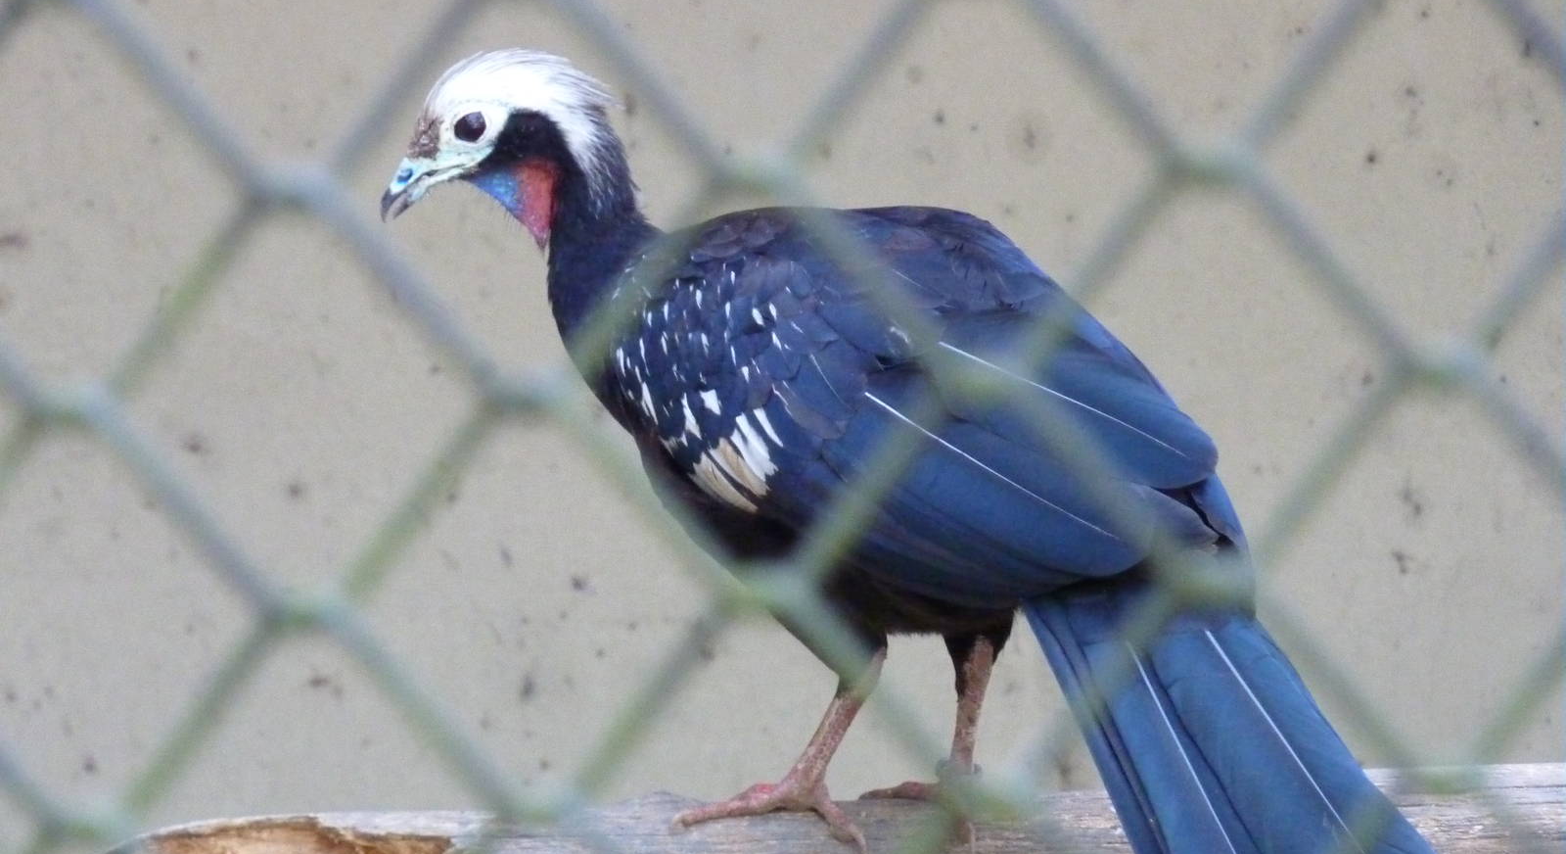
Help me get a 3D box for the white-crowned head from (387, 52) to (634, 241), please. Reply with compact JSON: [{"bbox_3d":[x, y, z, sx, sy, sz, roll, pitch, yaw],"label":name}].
[{"bbox_3d":[-0.125,-0.124,3.400,0.109,0.089,0.051,-10,0,0],"label":"white-crowned head"}]

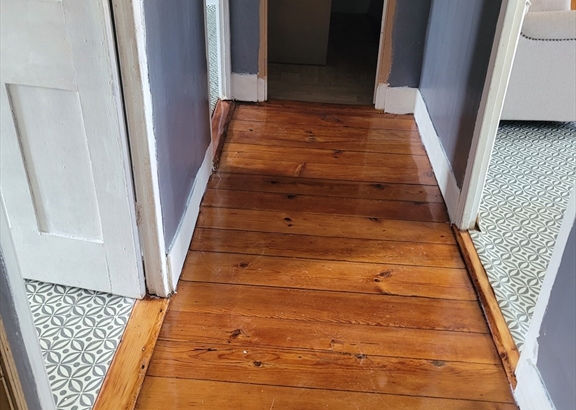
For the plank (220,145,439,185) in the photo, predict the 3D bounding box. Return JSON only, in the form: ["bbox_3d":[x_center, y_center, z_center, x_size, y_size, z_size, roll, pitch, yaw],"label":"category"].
[{"bbox_3d":[0.183,-0.192,2.869,1.055,0.025,0.320,3,31,2],"label":"plank"}]

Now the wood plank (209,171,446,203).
[{"bbox_3d":[0.170,-0.075,2.664,1.059,0.020,0.153,3,32,2],"label":"wood plank"}]

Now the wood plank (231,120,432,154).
[{"bbox_3d":[0.203,-0.356,3.113,1.036,0.020,0.287,3,32,2],"label":"wood plank"}]

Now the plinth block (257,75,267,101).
[{"bbox_3d":[-0.151,-0.697,3.455,0.058,0.158,0.032,3,31,2],"label":"plinth block"}]

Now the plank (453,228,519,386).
[{"bbox_3d":[0.696,0.298,2.041,0.058,0.035,0.857,3,31,2],"label":"plank"}]

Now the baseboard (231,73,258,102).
[{"bbox_3d":[-0.264,-0.715,3.508,0.161,0.171,0.022,3,31,2],"label":"baseboard"}]

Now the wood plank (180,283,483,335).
[{"bbox_3d":[0.132,0.354,1.970,1.049,0.025,0.159,3,31,2],"label":"wood plank"}]

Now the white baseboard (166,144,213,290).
[{"bbox_3d":[-0.379,0.005,2.325,0.022,0.166,0.857,3,31,2],"label":"white baseboard"}]

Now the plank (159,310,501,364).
[{"bbox_3d":[0.122,0.431,1.858,1.069,0.020,0.134,3,32,2],"label":"plank"}]

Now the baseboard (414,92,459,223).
[{"bbox_3d":[0.742,-0.303,2.893,0.020,0.158,1.179,3,32,2],"label":"baseboard"}]

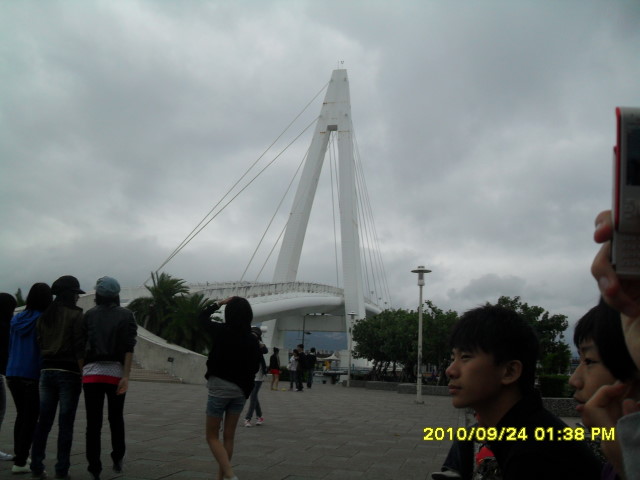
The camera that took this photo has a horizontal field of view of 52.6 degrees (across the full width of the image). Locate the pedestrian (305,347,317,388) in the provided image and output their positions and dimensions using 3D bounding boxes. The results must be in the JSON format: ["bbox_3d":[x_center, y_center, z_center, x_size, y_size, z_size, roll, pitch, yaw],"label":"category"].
[{"bbox_3d":[-0.361,5.372,27.161,0.500,1.681,0.380,1,-11,6],"label":"pedestrian"}]

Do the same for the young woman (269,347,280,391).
[{"bbox_3d":[-1.696,4.926,24.754,0.330,1.607,0.470,13,-15,-43],"label":"young woman"}]

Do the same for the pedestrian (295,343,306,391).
[{"bbox_3d":[-0.704,4.890,24.770,0.360,1.774,0.480,9,-13,-29],"label":"pedestrian"}]

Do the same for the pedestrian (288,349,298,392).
[{"bbox_3d":[-1.014,5.068,25.249,0.450,1.555,0.330,-6,-14,37],"label":"pedestrian"}]

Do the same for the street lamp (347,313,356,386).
[{"bbox_3d":[1.606,5.803,34.579,0.560,3.957,0.560,2,-11,0],"label":"street lamp"}]

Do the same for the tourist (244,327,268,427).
[{"bbox_3d":[-1.041,2.193,10.450,0.520,1.566,0.420,-2,-12,21],"label":"tourist"}]

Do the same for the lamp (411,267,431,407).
[{"bbox_3d":[3.150,2.888,20.106,0.620,4.243,0.620,2,-11,0],"label":"lamp"}]

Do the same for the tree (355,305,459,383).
[{"bbox_3d":[3.931,4.730,29.854,4.900,3.696,4.200,2,-11,0],"label":"tree"}]

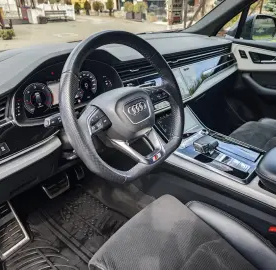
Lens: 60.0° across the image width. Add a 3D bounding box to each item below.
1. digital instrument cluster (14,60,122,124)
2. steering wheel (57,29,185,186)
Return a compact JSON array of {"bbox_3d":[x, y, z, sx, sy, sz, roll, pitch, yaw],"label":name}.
[{"bbox_3d":[-0.215,-0.164,0.783,0.380,0.145,0.090,-26,16,-39],"label":"digital instrument cluster"},{"bbox_3d":[-0.027,-0.065,0.612,0.375,0.362,0.100,-26,14,-39],"label":"steering wheel"}]

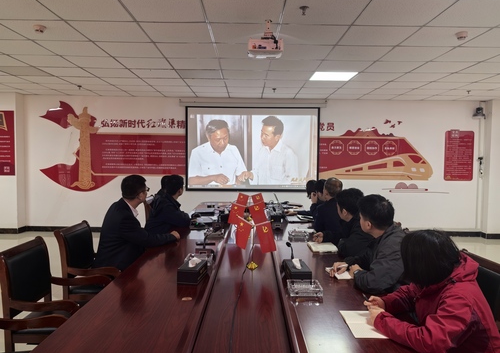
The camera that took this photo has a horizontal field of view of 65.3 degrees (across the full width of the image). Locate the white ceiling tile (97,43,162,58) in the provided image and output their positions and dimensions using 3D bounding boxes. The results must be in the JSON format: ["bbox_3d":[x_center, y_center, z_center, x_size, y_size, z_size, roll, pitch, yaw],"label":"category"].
[{"bbox_3d":[-1.255,-1.351,4.133,0.600,0.020,0.600,1,3,0],"label":"white ceiling tile"}]

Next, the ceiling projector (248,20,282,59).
[{"bbox_3d":[0.132,-1.143,3.199,0.285,0.265,0.245,1,3,0],"label":"ceiling projector"}]

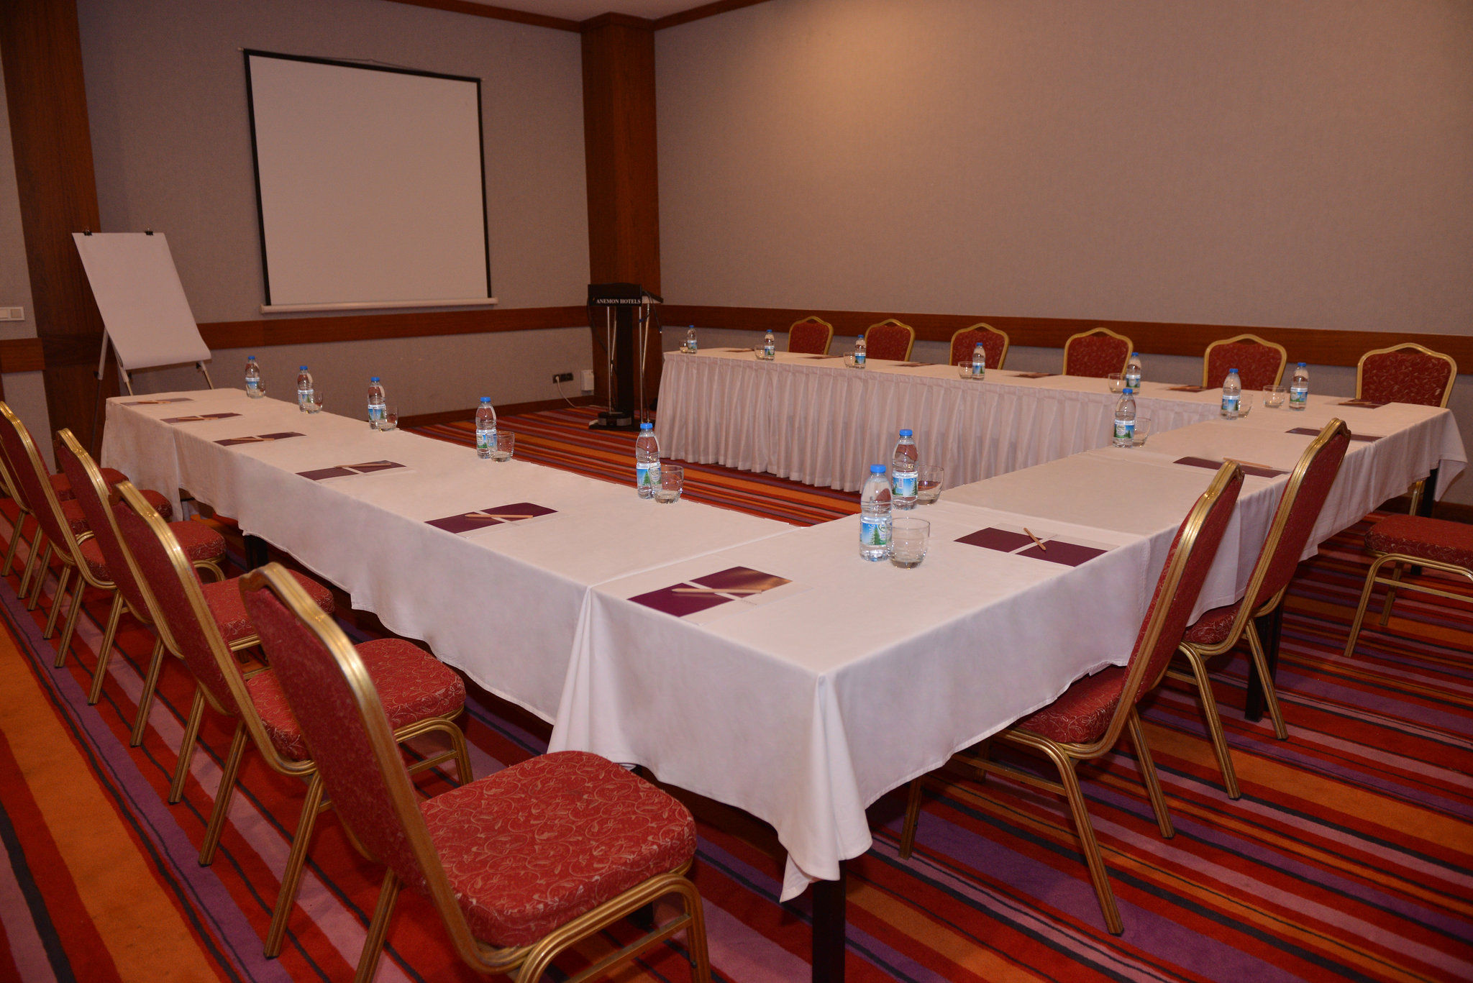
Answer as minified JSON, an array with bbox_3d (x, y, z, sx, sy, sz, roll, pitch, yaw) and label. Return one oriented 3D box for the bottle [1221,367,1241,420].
[{"bbox_3d":[1.988,-0.393,3.941,0.067,0.202,0.067,-12,17,-42],"label":"bottle"}]

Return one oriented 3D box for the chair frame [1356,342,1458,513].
[{"bbox_3d":[3.055,-0.190,4.629,0.570,0.962,0.455,-12,17,-43],"label":"chair frame"}]

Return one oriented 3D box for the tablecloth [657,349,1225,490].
[{"bbox_3d":[1.042,-0.370,6.039,0.672,0.756,4.140,-12,17,-42],"label":"tablecloth"}]

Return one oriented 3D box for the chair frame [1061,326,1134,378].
[{"bbox_3d":[1.972,-0.439,5.733,0.570,0.962,0.455,-12,17,-43],"label":"chair frame"}]

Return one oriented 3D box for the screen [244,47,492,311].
[{"bbox_3d":[-2.932,-2.484,8.062,2.100,1.965,0.080,-12,17,-43],"label":"screen"}]

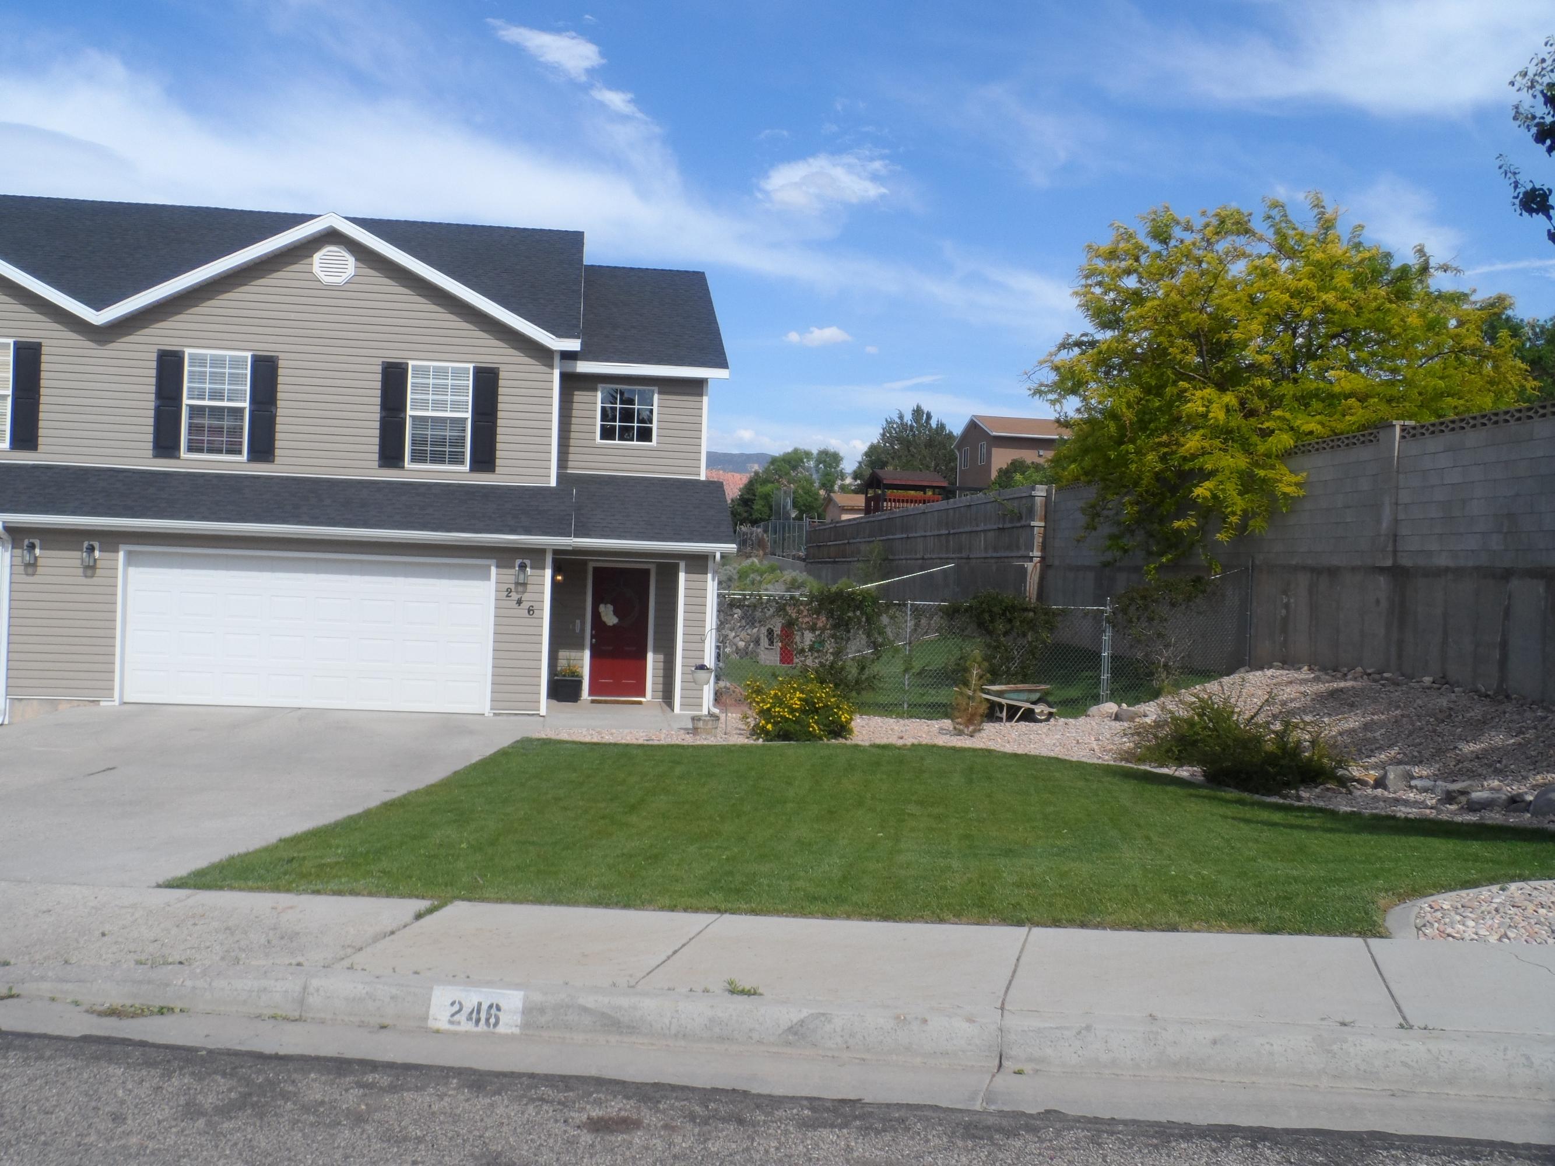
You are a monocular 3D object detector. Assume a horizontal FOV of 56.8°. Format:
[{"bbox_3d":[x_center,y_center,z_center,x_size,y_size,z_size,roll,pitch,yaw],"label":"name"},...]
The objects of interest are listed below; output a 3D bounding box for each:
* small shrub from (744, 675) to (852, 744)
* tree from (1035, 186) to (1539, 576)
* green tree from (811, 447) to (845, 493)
[{"bbox_3d":[0.259,1.574,18.000,1.400,0.840,1.200,2,0,0],"label":"small shrub"},{"bbox_3d":[8.648,-3.378,24.600,8.600,6.600,8.000,2,0,0],"label":"tree"},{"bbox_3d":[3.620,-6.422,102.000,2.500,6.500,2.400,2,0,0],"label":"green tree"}]

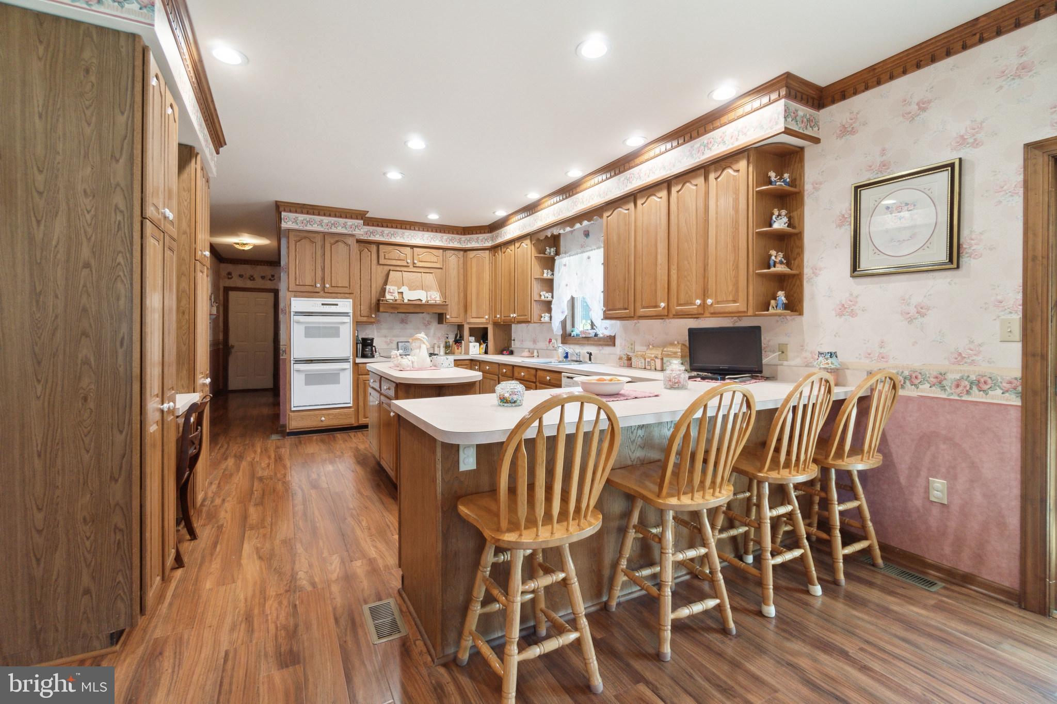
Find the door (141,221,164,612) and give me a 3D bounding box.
[{"bbox_3d":[-1.644,0.266,1.929,0.027,1.615,0.315,-1,2,-30],"label":"door"}]

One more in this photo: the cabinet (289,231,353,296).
[{"bbox_3d":[-2.565,-1.063,5.439,0.725,0.720,0.500,-1,2,-30],"label":"cabinet"}]

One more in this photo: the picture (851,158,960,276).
[{"bbox_3d":[1.964,-0.682,2.319,0.030,0.530,0.465,-1,2,-29],"label":"picture"}]

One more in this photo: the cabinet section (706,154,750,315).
[{"bbox_3d":[1.287,-0.749,2.857,0.022,1.000,0.315,-1,2,-29],"label":"cabinet section"}]

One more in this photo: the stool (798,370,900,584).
[{"bbox_3d":[1.622,0.608,2.347,0.440,1.030,0.470,-1,2,-21],"label":"stool"}]

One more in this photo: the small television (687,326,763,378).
[{"bbox_3d":[1.329,0.009,2.970,0.485,0.345,0.160,2,3,44],"label":"small television"}]

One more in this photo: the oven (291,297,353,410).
[{"bbox_3d":[-2.575,0.011,5.462,0.658,1.305,0.580,-1,2,-30],"label":"oven"}]

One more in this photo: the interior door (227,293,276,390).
[{"bbox_3d":[-5.865,-0.202,9.322,0.820,2.050,0.050,-1,2,-29],"label":"interior door"}]

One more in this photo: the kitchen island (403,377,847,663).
[{"bbox_3d":[0.625,0.683,2.358,2.483,0.914,0.850,-1,2,-30],"label":"kitchen island"}]

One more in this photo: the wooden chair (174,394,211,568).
[{"bbox_3d":[-2.100,0.720,2.440,0.520,0.880,0.460,-1,2,-29],"label":"wooden chair"}]

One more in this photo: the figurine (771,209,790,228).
[{"bbox_3d":[1.617,-0.857,2.829,0.100,0.125,0.060,0,1,-10],"label":"figurine"}]

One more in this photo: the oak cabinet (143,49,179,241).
[{"bbox_3d":[-1.916,-0.910,1.936,0.500,0.715,0.605,-1,2,-30],"label":"oak cabinet"}]

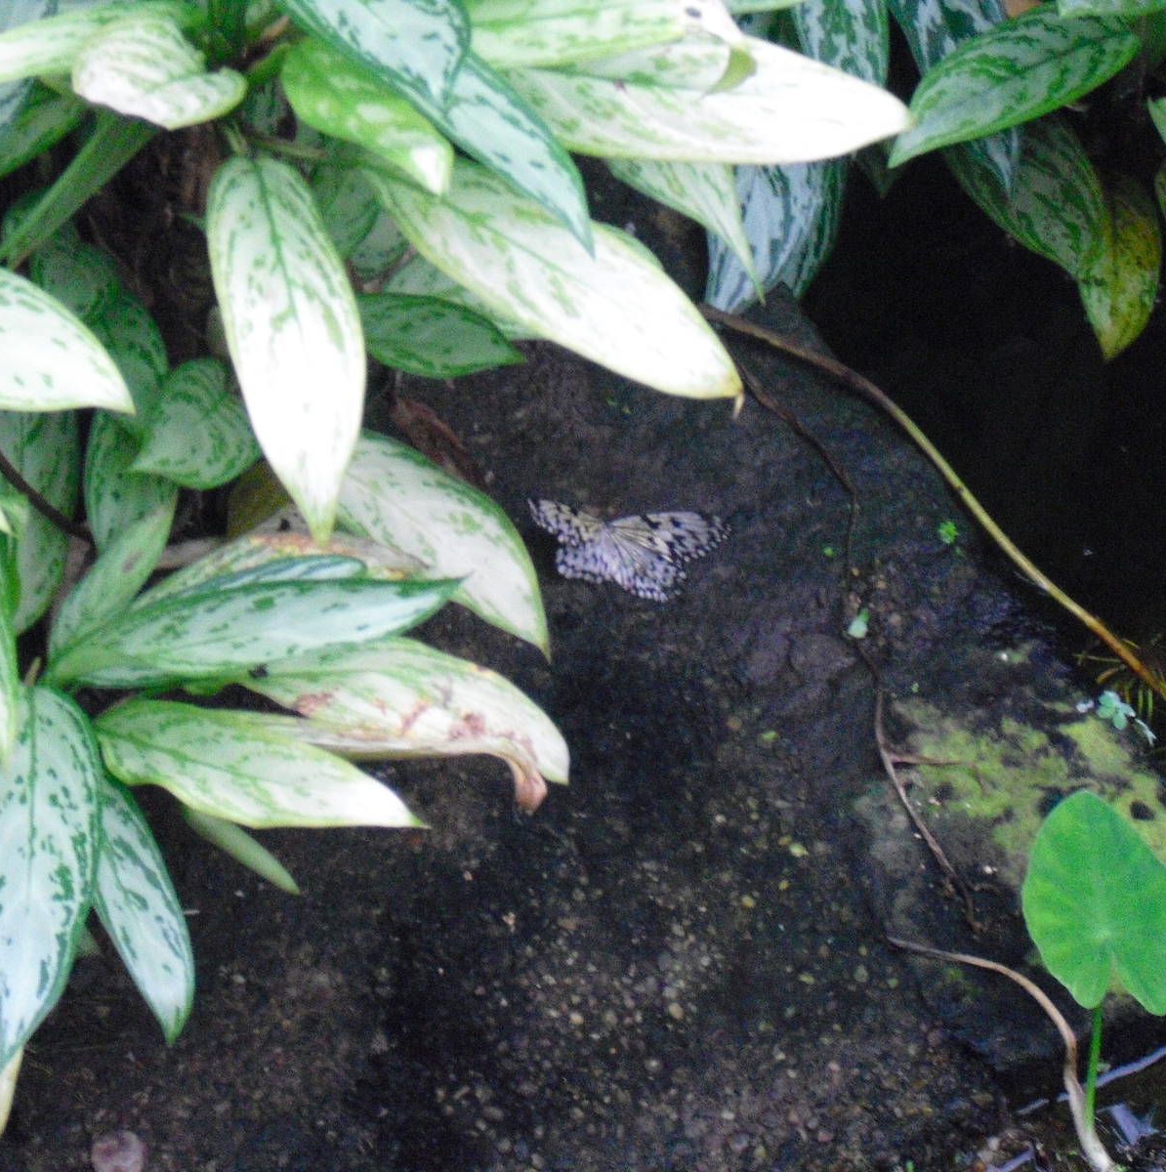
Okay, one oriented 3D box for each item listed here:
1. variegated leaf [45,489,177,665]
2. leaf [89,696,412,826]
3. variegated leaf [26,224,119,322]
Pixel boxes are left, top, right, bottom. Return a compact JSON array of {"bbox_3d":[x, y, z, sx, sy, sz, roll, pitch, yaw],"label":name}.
[{"bbox_3d":[-0.237,-0.004,2.430,0.036,0.106,0.020,46,14,34],"label":"variegated leaf"},{"bbox_3d":[-0.162,0.089,2.420,0.172,0.025,0.049,15,62,12],"label":"leaf"},{"bbox_3d":[-0.277,-0.164,2.620,0.060,0.085,0.025,-11,15,-8],"label":"variegated leaf"}]

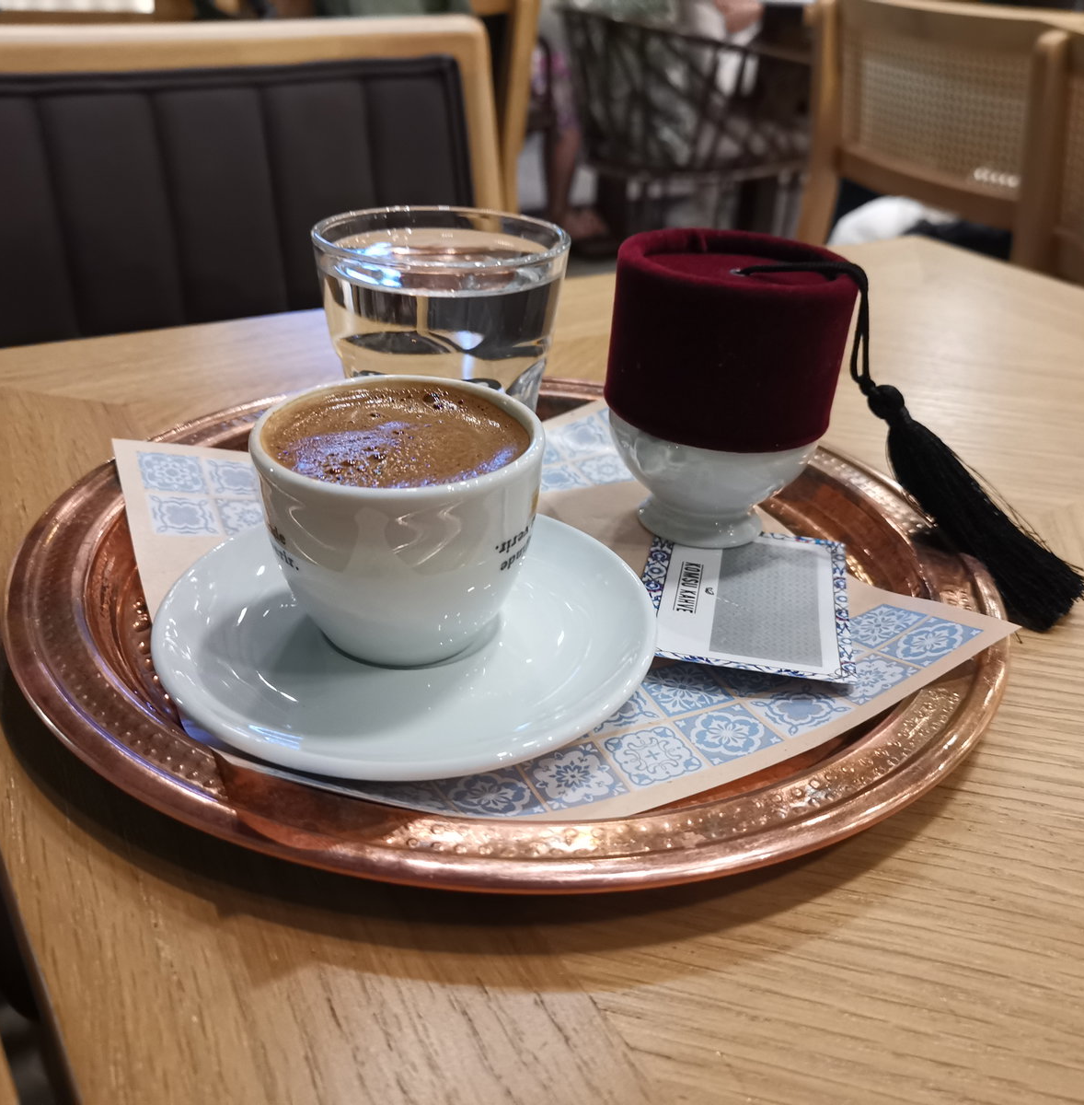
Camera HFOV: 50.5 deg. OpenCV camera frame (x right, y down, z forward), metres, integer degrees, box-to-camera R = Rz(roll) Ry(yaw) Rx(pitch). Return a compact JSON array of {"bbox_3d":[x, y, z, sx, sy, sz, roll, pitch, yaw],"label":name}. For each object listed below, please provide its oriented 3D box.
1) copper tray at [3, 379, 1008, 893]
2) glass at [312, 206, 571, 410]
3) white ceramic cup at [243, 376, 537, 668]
[{"bbox_3d":[-0.008,0.003,0.338,0.275,0.018,0.275,3,29,-1],"label":"copper tray"},{"bbox_3d":[-0.033,-0.060,0.373,0.078,0.086,0.078,3,29,-1],"label":"glass"},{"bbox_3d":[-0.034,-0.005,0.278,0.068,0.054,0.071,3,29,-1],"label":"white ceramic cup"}]

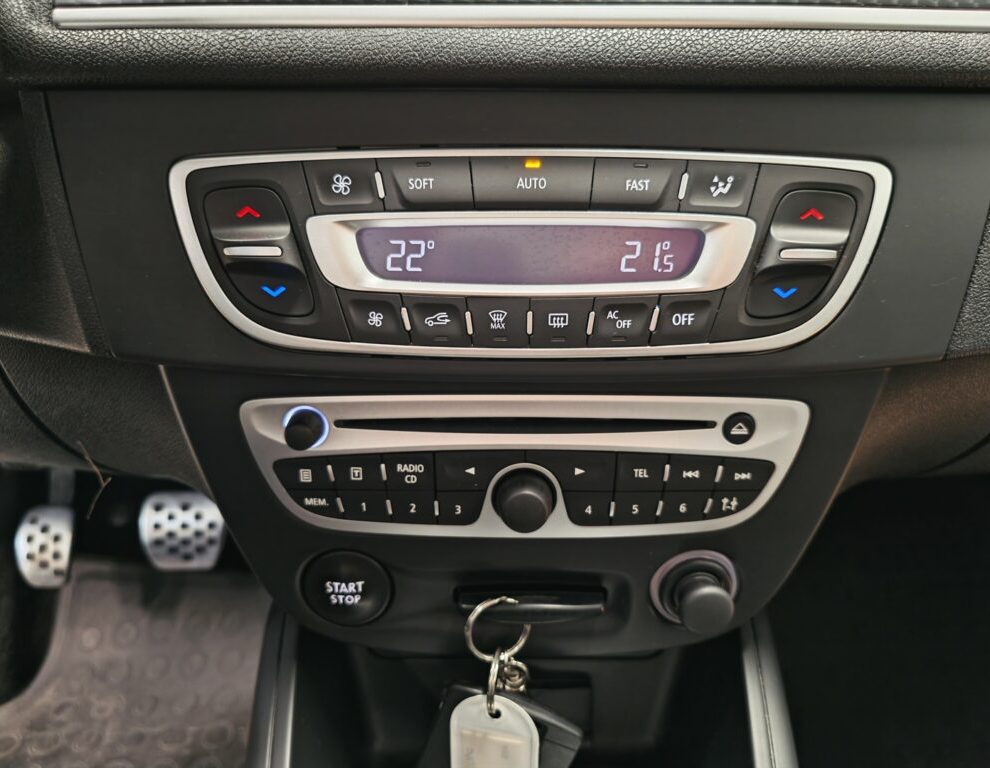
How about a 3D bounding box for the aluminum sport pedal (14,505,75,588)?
[{"bbox_3d":[-0.394,0.143,0.595,0.052,0.070,0.020,0,2,0],"label":"aluminum sport pedal"}]

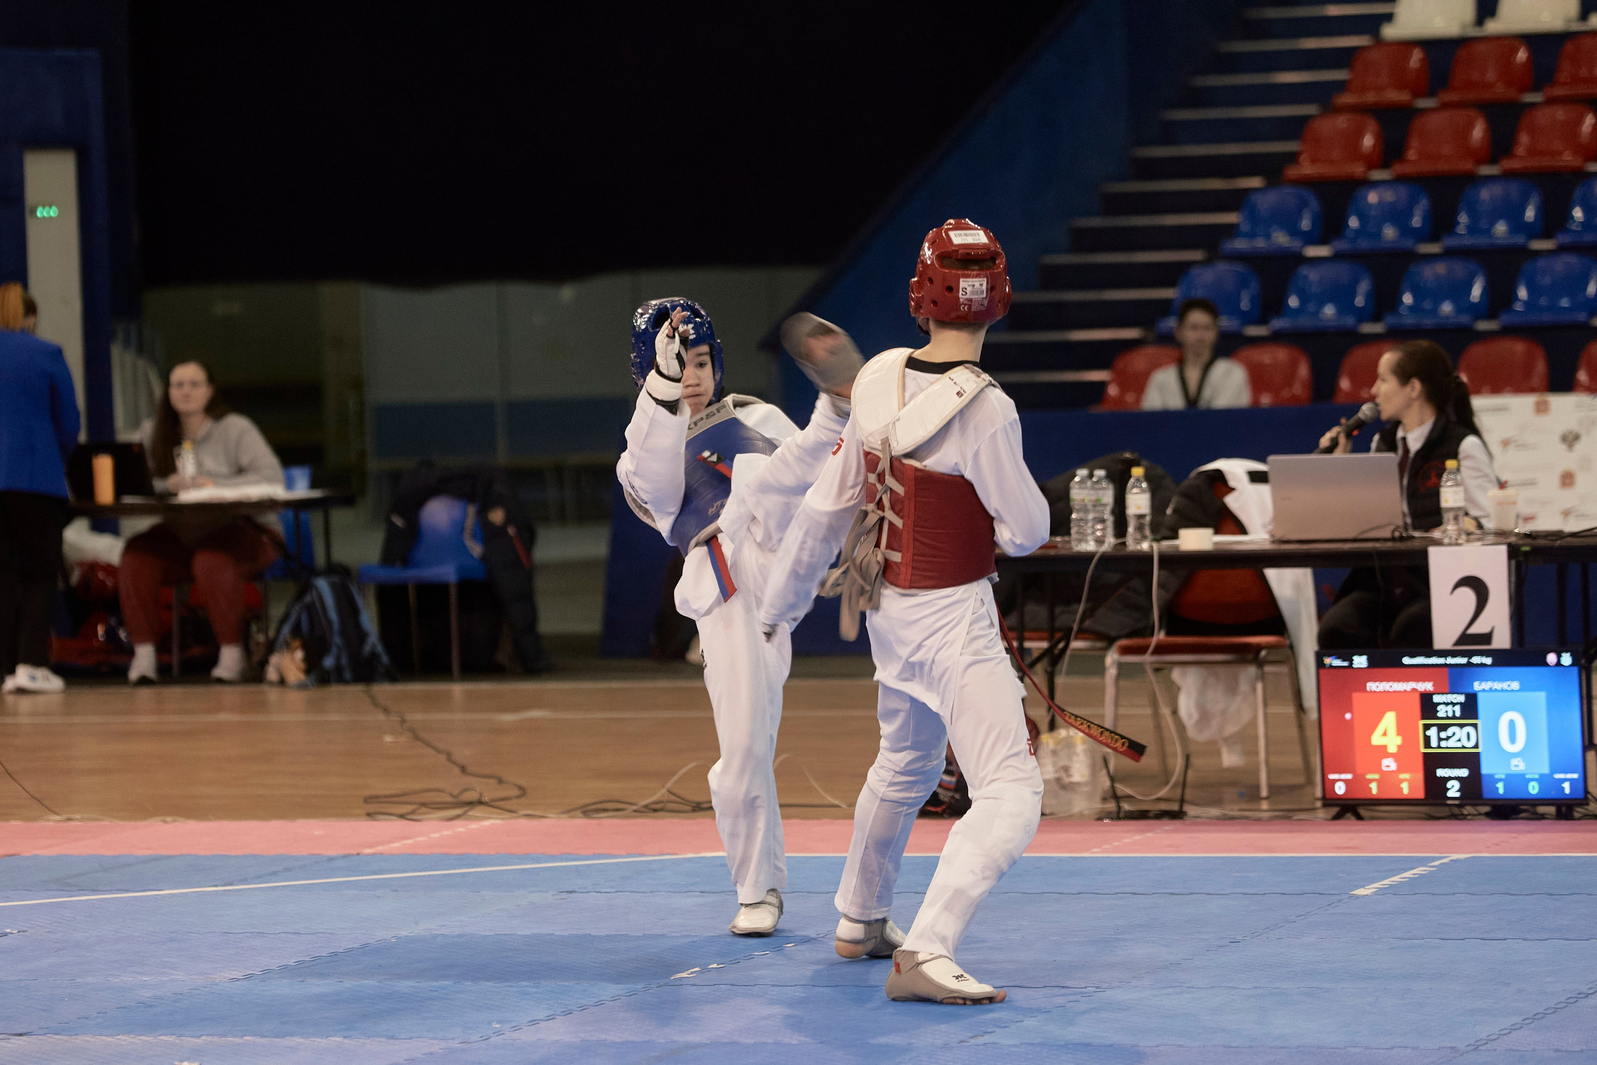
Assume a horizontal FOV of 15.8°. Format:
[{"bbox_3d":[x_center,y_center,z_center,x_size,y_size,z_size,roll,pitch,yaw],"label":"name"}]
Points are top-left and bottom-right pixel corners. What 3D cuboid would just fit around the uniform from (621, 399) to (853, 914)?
[{"bbox_3d":[-0.145,0.250,12.800,0.520,1.150,0.780,-2,2,-19],"label":"uniform"}]

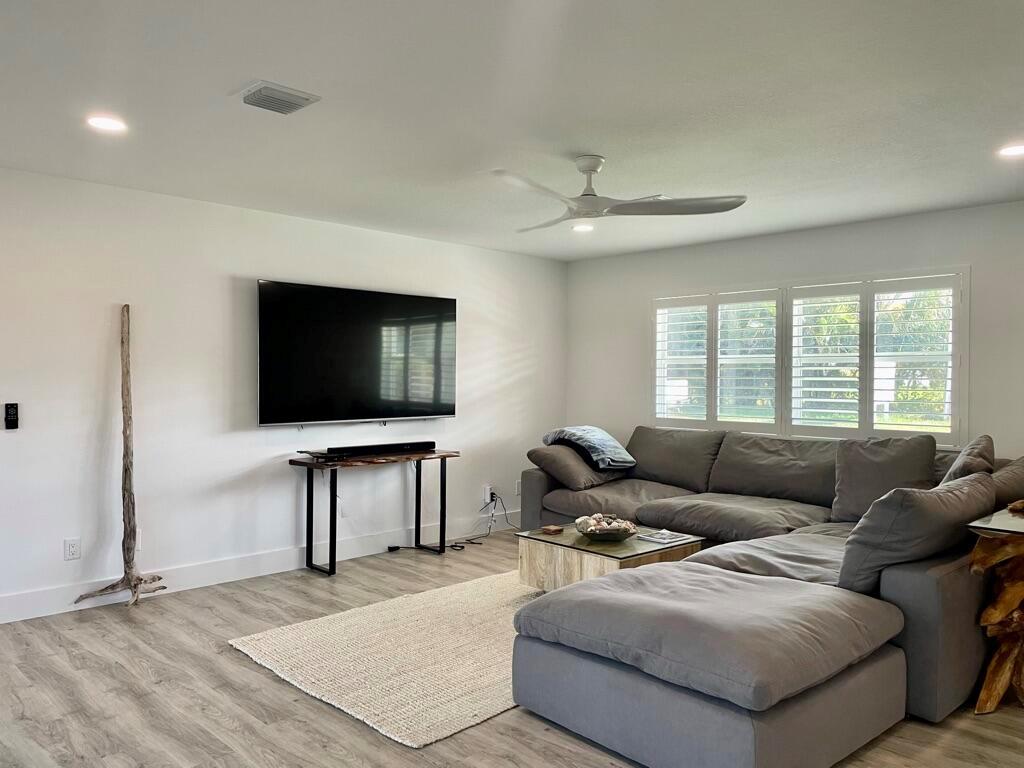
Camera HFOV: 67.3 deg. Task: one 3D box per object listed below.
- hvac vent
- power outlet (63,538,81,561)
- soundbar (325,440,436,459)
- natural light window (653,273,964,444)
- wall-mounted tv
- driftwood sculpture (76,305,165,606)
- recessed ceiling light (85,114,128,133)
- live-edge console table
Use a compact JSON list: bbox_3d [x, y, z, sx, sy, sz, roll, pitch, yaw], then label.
[{"bbox_3d":[-0.933,-1.121,3.051,0.260,0.032,0.255,0,1,-44],"label":"hvac vent"},{"bbox_3d":[-2.484,0.939,4.354,0.078,0.119,0.012,0,1,-44],"label":"power outlet"},{"bbox_3d":[-0.959,0.483,5.673,0.945,0.074,0.095,0,1,-44],"label":"soundbar"},{"bbox_3d":[2.042,-0.166,5.751,0.090,1.155,2.435,0,1,-44],"label":"natural light window"},{"bbox_3d":[-1.067,-0.202,5.625,1.685,0.959,0.070,0,1,-44],"label":"wall-mounted tv"},{"bbox_3d":[-2.229,0.414,4.444,0.490,1.745,0.210,0,1,-44],"label":"driftwood sculpture"},{"bbox_3d":[-1.774,-1.133,3.363,0.170,0.025,0.170,0,1,-44],"label":"recessed ceiling light"},{"bbox_3d":[-0.961,0.904,5.615,1.290,0.762,0.325,0,1,-44],"label":"live-edge console table"}]

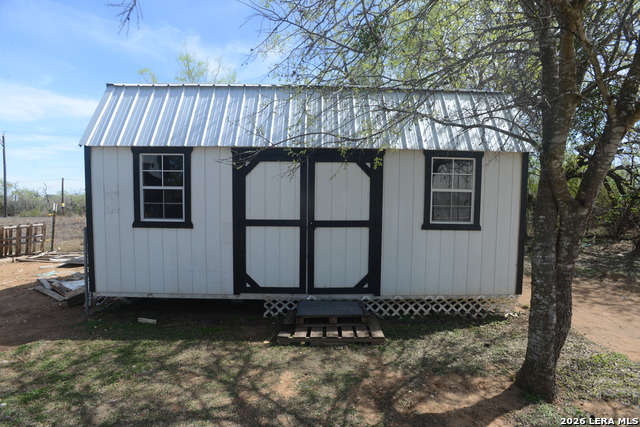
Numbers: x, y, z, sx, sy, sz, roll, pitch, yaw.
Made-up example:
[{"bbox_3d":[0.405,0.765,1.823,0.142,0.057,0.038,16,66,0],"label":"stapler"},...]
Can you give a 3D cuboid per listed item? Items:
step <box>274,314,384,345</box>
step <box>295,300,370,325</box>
[{"bbox_3d":[0.127,1.453,3.856,1.232,0.110,0.790,0,3,-1],"label":"step"},{"bbox_3d":[0.164,1.324,4.020,0.910,0.135,0.540,0,3,-1],"label":"step"}]

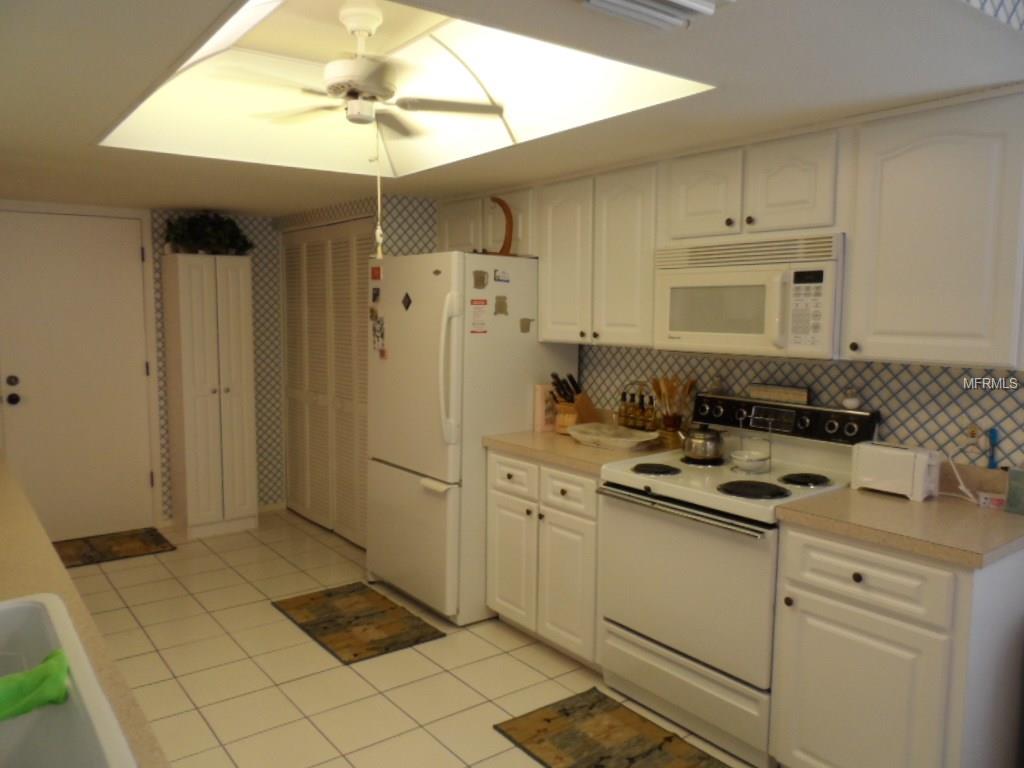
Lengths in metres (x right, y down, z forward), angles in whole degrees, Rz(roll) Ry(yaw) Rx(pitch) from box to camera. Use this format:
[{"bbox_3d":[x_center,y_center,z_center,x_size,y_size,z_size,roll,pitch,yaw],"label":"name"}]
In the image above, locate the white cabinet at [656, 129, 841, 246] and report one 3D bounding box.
[{"bbox_3d":[0.942,-0.700,2.682,0.336,0.308,0.750,-3,7,-38],"label":"white cabinet"}]

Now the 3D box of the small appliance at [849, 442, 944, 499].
[{"bbox_3d":[1.279,0.280,2.369,0.150,0.168,0.234,-3,7,-38],"label":"small appliance"}]

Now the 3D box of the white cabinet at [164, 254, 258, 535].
[{"bbox_3d":[-2.074,0.080,4.906,0.447,1.860,0.420,-3,7,-38],"label":"white cabinet"}]

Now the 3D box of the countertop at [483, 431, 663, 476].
[{"bbox_3d":[0.355,0.302,3.333,0.642,0.042,0.778,-4,7,-39],"label":"countertop"}]

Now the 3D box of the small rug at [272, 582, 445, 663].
[{"bbox_3d":[-0.793,1.172,3.563,0.501,0.010,0.852,-4,7,-39],"label":"small rug"}]

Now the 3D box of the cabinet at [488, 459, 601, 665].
[{"bbox_3d":[0.353,0.747,3.376,0.619,0.855,0.762,-4,7,-39],"label":"cabinet"}]

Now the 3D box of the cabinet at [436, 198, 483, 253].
[{"bbox_3d":[-0.171,-0.858,4.082,0.336,0.340,0.460,-3,7,-38],"label":"cabinet"}]

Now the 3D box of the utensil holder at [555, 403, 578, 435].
[{"bbox_3d":[0.293,0.175,3.643,0.090,0.150,0.095,-4,7,-39],"label":"utensil holder"}]

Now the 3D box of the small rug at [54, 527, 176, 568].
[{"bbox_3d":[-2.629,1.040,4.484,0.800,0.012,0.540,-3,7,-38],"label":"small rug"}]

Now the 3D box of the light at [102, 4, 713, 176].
[{"bbox_3d":[-0.522,-1.067,2.412,1.235,0.330,1.840,-3,7,-38],"label":"light"}]

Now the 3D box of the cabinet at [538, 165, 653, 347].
[{"bbox_3d":[0.484,-0.547,3.275,0.336,0.738,0.740,-3,7,-38],"label":"cabinet"}]

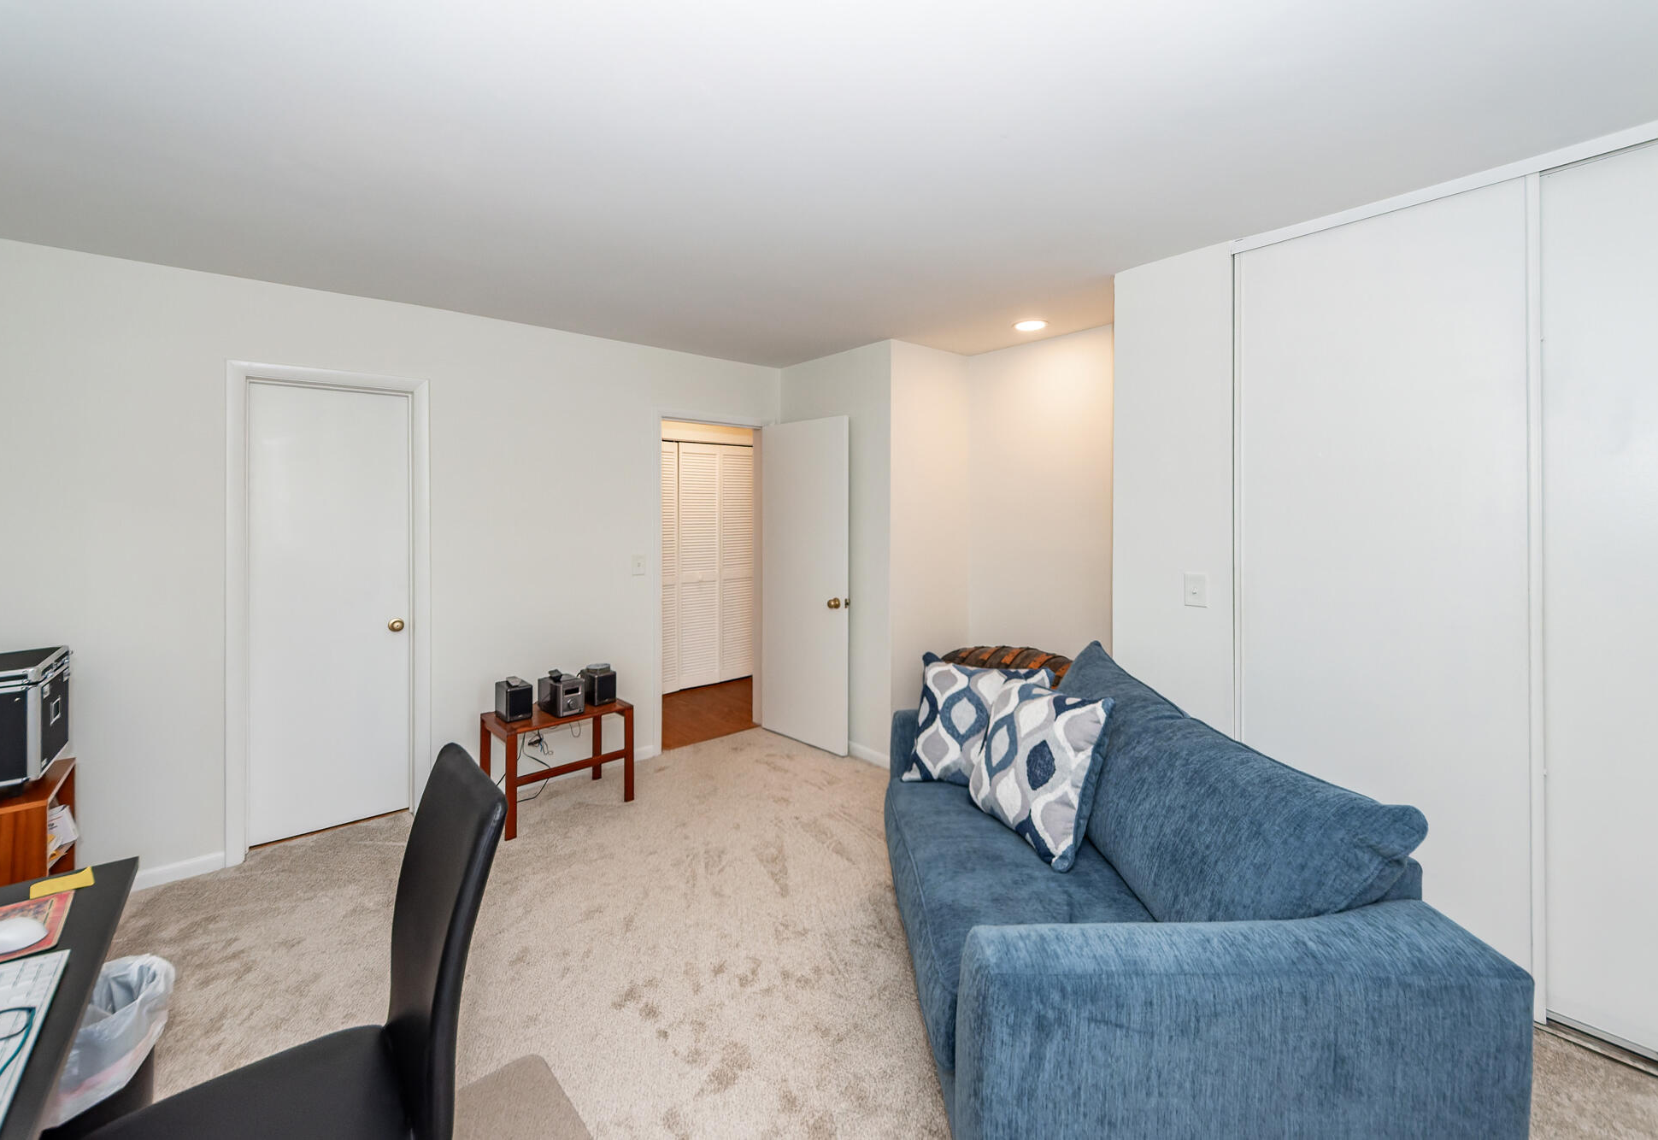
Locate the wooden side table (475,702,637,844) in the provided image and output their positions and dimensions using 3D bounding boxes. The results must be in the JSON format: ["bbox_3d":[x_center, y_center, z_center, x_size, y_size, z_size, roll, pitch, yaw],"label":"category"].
[{"bbox_3d":[-1.340,0.937,2.835,0.581,0.490,0.394,-3,5,-44],"label":"wooden side table"}]

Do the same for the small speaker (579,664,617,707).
[{"bbox_3d":[-1.187,0.601,2.949,0.111,0.157,0.176,-3,5,-44],"label":"small speaker"}]

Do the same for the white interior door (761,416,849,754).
[{"bbox_3d":[-0.161,0.094,3.613,0.725,2.020,0.040,3,5,41],"label":"white interior door"}]

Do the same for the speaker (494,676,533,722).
[{"bbox_3d":[-1.526,0.631,2.767,0.111,0.157,0.182,-3,5,-45],"label":"speaker"}]

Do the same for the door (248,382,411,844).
[{"bbox_3d":[-2.291,0.203,2.645,0.556,2.020,0.040,-3,4,-37],"label":"door"}]

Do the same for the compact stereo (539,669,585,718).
[{"bbox_3d":[-1.343,0.626,2.868,0.232,0.159,0.133,3,5,43],"label":"compact stereo"}]

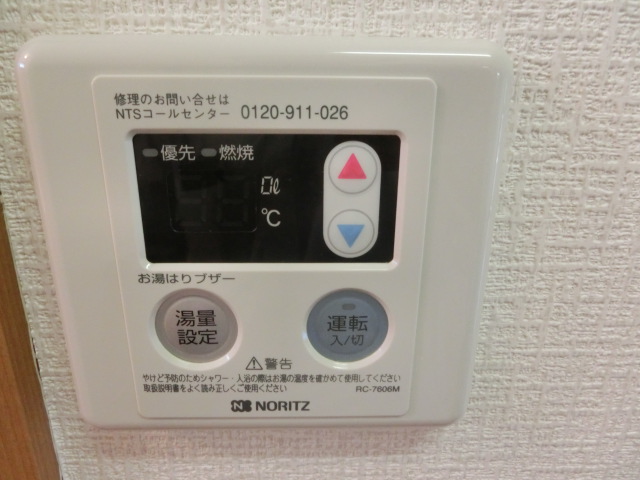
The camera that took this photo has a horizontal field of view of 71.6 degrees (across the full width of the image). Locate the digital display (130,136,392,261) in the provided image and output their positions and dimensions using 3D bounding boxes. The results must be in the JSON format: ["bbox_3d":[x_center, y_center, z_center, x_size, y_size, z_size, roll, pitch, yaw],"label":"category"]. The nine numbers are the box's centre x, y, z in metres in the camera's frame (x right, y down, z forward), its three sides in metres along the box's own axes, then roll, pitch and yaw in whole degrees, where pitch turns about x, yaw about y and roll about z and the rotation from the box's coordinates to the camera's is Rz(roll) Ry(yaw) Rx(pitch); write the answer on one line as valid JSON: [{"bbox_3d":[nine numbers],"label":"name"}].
[{"bbox_3d":[-0.014,-0.012,0.127,0.072,0.037,0.010,0,18,-2],"label":"digital display"}]

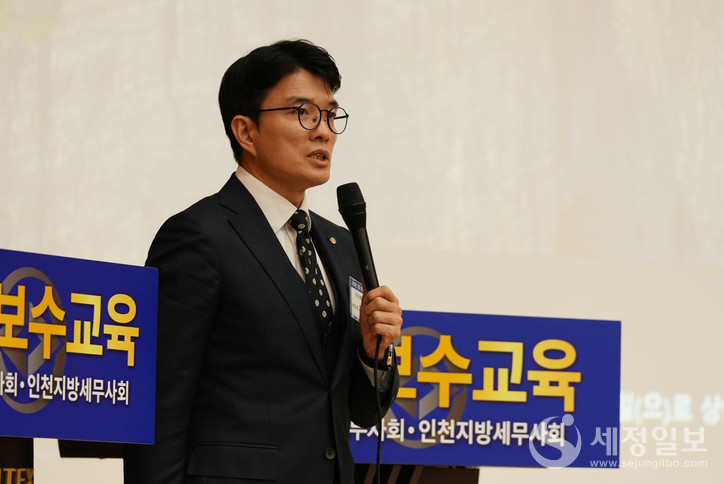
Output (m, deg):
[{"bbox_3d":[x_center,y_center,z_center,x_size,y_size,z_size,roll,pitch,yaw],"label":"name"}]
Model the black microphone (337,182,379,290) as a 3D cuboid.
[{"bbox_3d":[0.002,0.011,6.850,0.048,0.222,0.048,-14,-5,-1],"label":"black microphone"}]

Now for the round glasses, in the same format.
[{"bbox_3d":[-0.115,-0.204,6.900,0.136,0.048,0.138,9,-12,-42],"label":"round glasses"}]

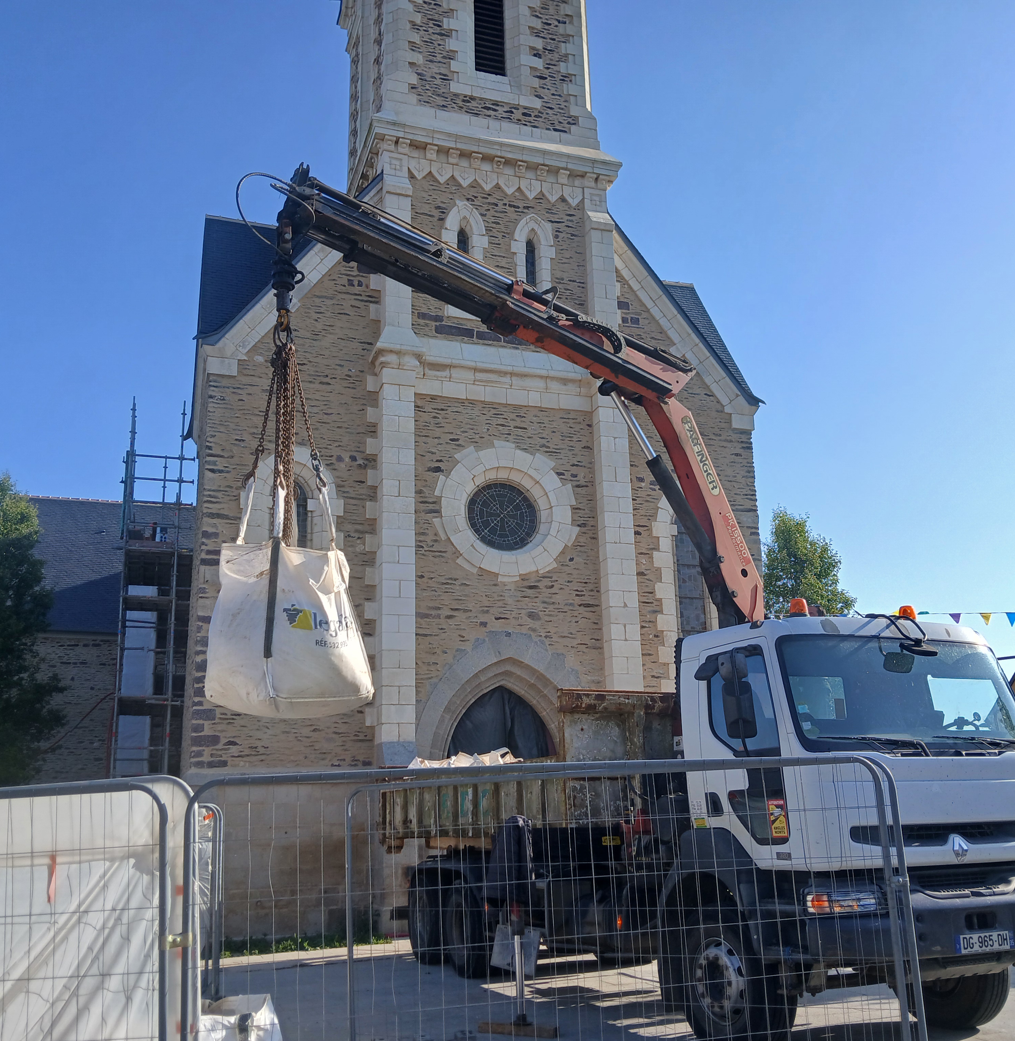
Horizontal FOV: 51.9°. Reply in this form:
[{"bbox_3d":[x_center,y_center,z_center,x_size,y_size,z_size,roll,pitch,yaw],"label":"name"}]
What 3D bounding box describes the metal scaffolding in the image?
[{"bbox_3d":[-7.761,2.832,22.542,1.300,10.280,3.300,4,-16,-19],"label":"metal scaffolding"}]

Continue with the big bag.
[{"bbox_3d":[-1.556,0.522,7.458,0.950,1.720,0.950,12,-20,-42],"label":"big bag"}]

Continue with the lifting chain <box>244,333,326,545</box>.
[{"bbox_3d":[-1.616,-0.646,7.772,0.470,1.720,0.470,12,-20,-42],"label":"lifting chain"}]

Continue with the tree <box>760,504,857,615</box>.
[{"bbox_3d":[7.150,3.882,24.862,3.600,8.740,3.600,-1,-15,0],"label":"tree"}]

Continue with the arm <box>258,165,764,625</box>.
[{"bbox_3d":[0.306,-0.905,9.039,4.890,3.470,0.450,8,-18,-30],"label":"arm"}]

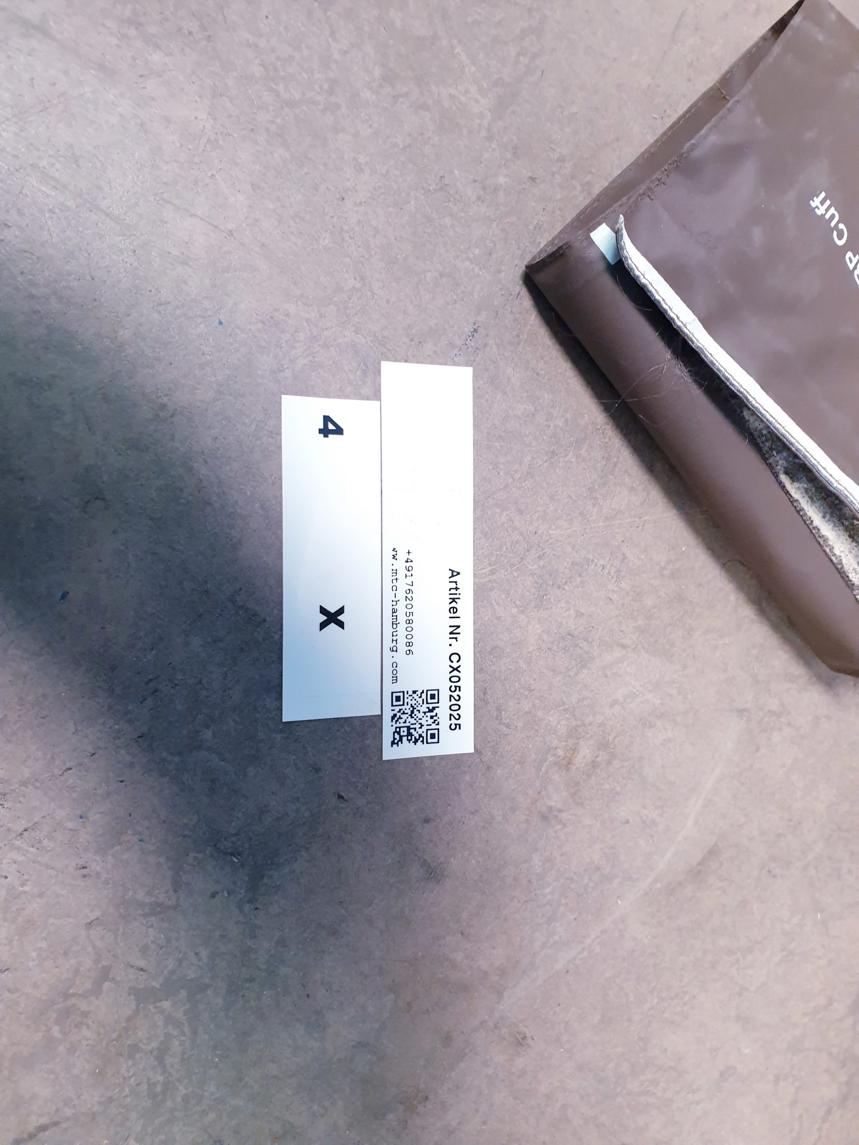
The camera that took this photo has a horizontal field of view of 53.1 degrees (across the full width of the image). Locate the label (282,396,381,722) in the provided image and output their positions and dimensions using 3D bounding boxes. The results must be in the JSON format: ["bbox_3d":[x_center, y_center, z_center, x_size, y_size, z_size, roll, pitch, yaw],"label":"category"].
[{"bbox_3d":[-0.024,-0.003,0.213,0.025,0.001,0.079,0,91,-20],"label":"label"}]

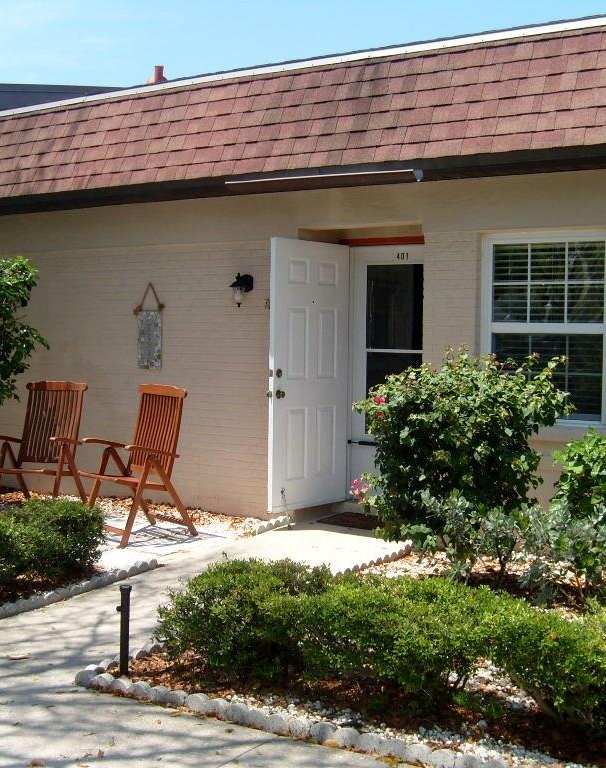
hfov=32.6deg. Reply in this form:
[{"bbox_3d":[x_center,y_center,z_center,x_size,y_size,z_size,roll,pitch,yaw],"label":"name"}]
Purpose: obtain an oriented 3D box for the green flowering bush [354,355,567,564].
[{"bbox_3d":[1.029,0.477,6.720,1.360,1.420,1.200,3,4,33],"label":"green flowering bush"}]

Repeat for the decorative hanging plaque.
[{"bbox_3d":[-1.333,-0.502,8.857,0.310,0.735,0.030,3,4,33],"label":"decorative hanging plaque"}]

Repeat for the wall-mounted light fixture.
[{"bbox_3d":[-0.491,-0.748,8.204,0.140,0.270,0.200,3,4,33],"label":"wall-mounted light fixture"}]

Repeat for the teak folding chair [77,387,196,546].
[{"bbox_3d":[-1.209,0.567,7.502,0.690,1.070,0.590,-2,4,-43],"label":"teak folding chair"}]

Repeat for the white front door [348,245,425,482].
[{"bbox_3d":[0.798,-0.070,8.362,0.900,2.090,0.050,3,4,33],"label":"white front door"}]

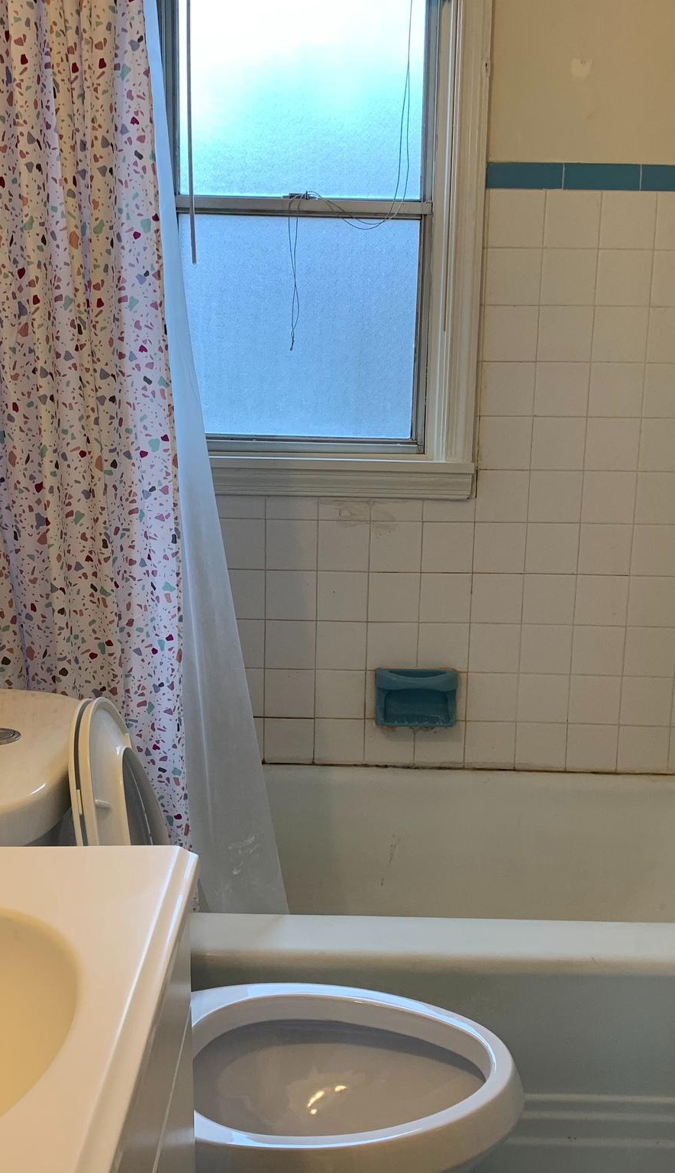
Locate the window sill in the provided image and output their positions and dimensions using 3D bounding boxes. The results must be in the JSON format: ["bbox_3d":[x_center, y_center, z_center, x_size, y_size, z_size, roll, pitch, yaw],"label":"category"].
[{"bbox_3d":[-0.081,-0.228,2.431,0.720,0.074,0.070,1,12,0],"label":"window sill"}]

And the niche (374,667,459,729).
[{"bbox_3d":[0.171,0.239,2.542,0.169,0.124,0.070,1,12,1],"label":"niche"}]

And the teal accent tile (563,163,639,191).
[{"bbox_3d":[0.523,-0.807,2.322,0.150,0.050,0.012,1,12,1],"label":"teal accent tile"}]

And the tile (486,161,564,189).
[{"bbox_3d":[0.368,-0.803,2.305,0.151,0.049,0.010,1,12,0],"label":"tile"}]

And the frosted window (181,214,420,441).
[{"bbox_3d":[-0.081,-0.530,2.416,0.488,0.442,0.030,1,12,0],"label":"frosted window"}]

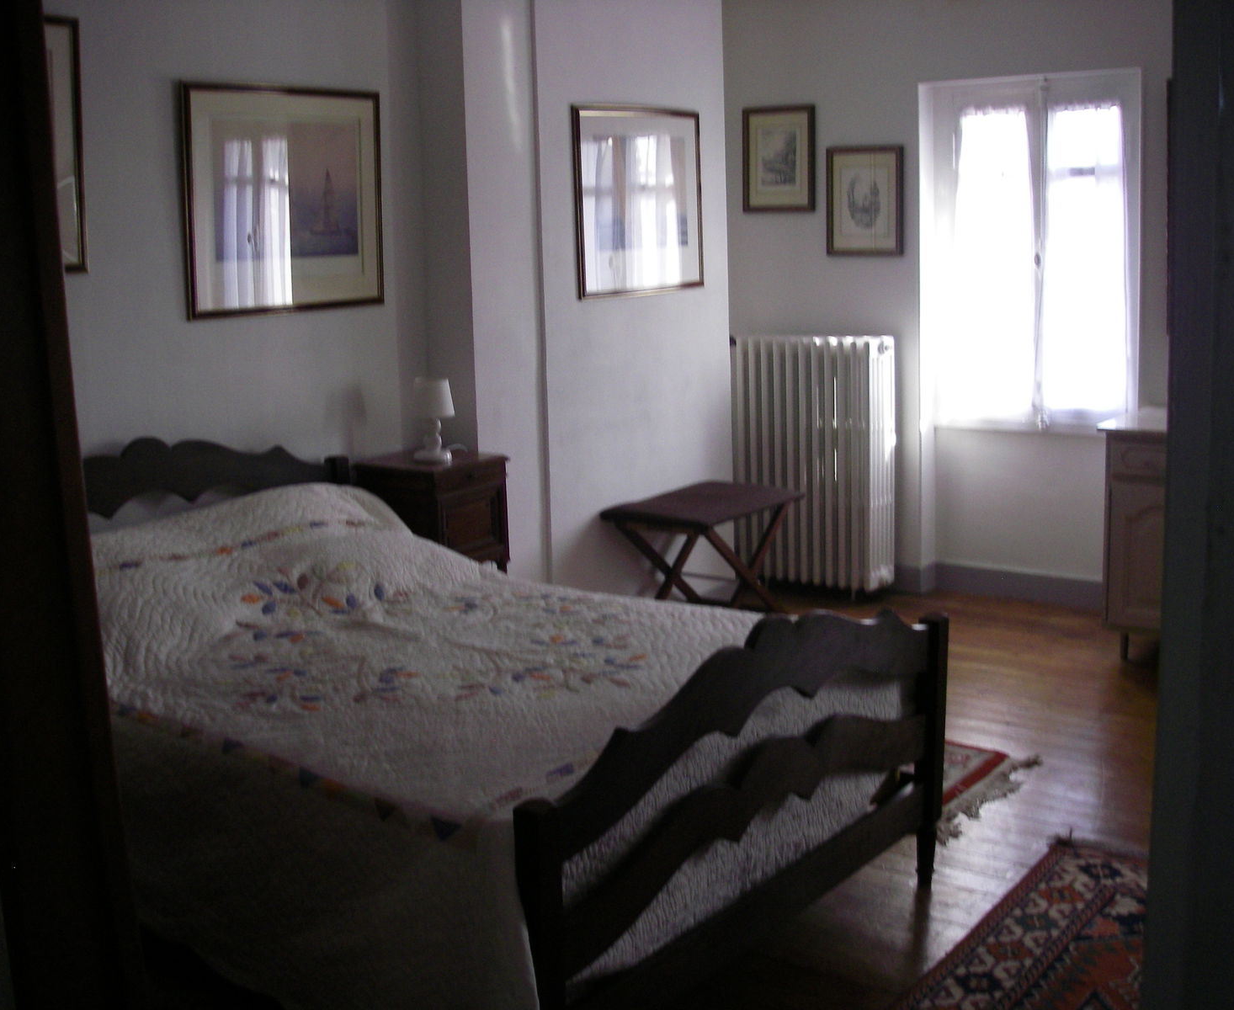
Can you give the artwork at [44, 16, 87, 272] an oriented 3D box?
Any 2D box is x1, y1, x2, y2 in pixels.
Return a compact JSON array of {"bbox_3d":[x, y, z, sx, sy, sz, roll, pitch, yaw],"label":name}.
[{"bbox_3d":[-1.627,-0.866,3.559,0.027,0.648,0.682,7,14,39],"label":"artwork"}]

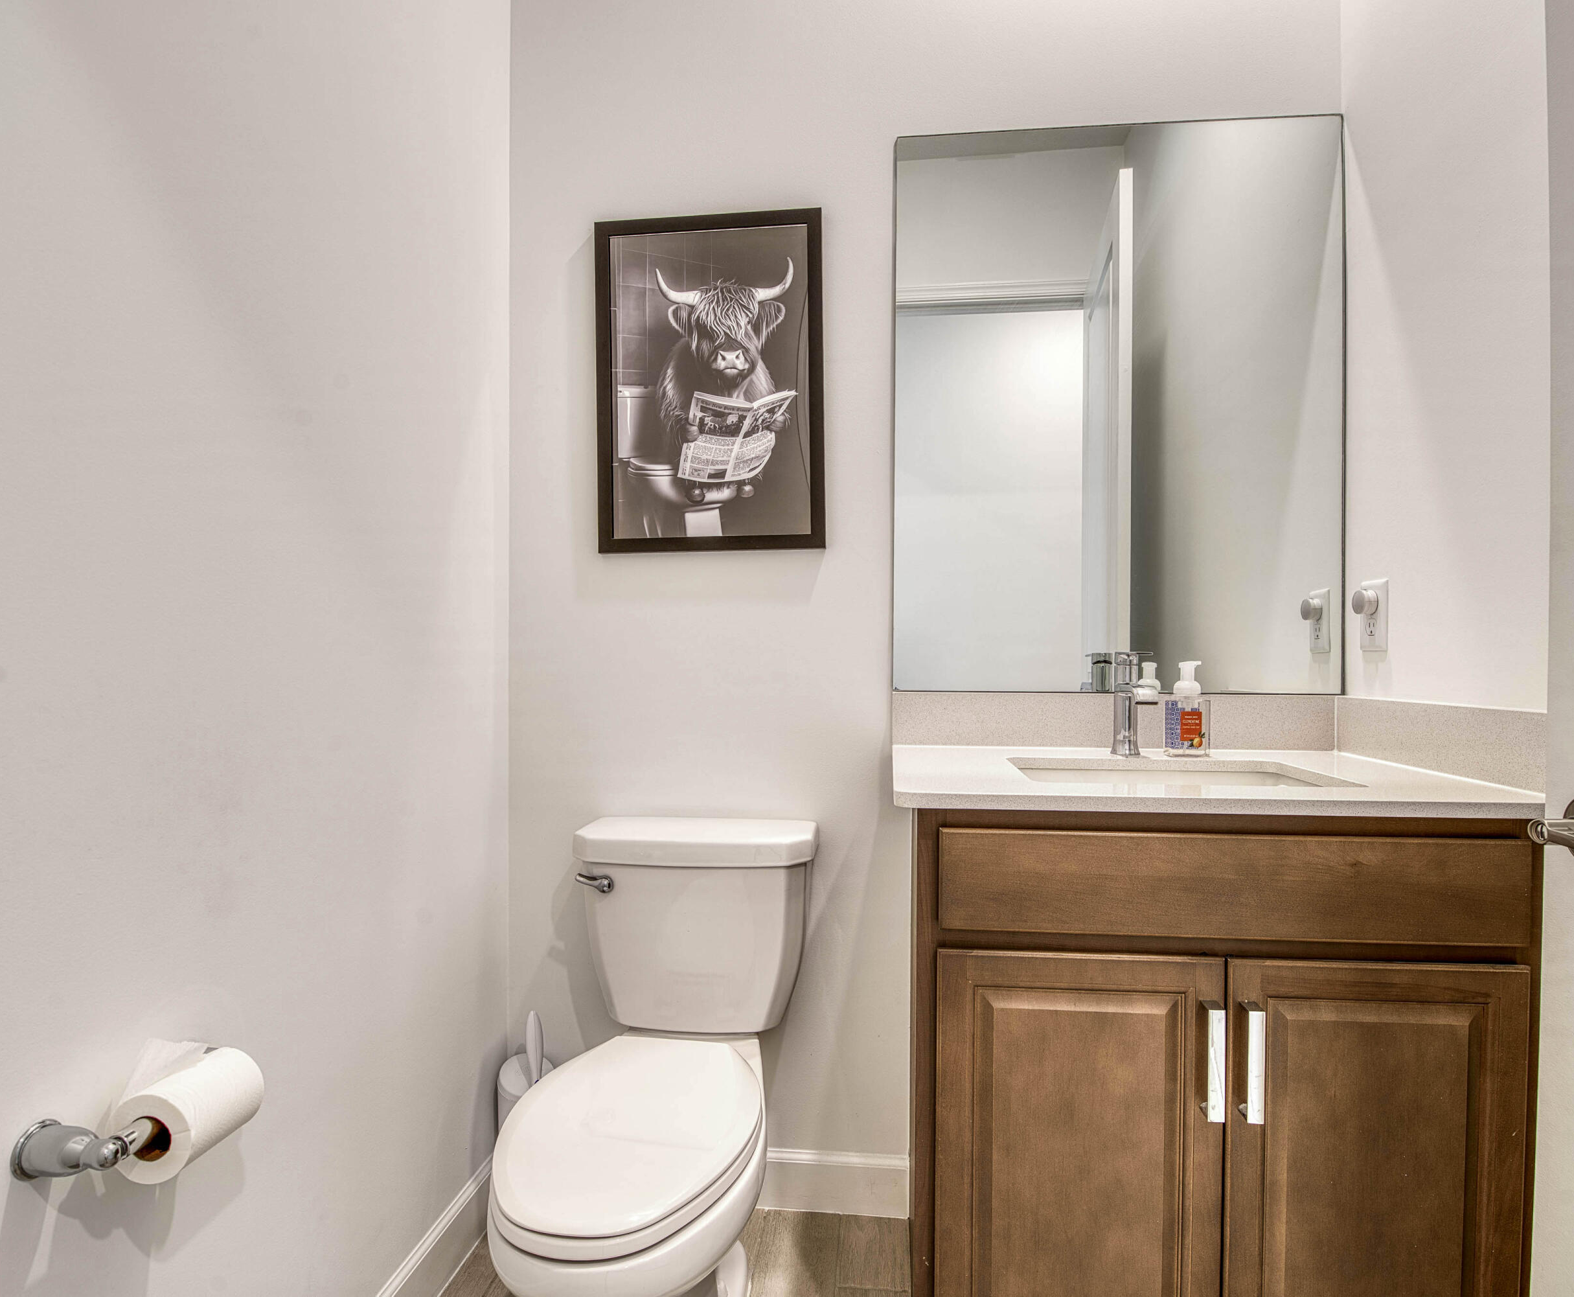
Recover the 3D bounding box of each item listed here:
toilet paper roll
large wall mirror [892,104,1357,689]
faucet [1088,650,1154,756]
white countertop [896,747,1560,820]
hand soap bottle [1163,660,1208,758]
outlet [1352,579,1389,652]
[{"bbox_3d":[-0.589,0.458,0.801,0.086,0.086,0.094,0,0,6],"label":"toilet paper roll"},{"bbox_3d":[0.608,-0.446,1.509,0.813,1.058,0.012,0,0,6],"label":"large wall mirror"},{"bbox_3d":[0.580,0.095,1.358,0.051,0.176,0.128,0,0,6],"label":"faucet"},{"bbox_3d":[0.576,0.193,1.248,0.814,0.021,0.540,0,0,6],"label":"white countertop"},{"bbox_3d":[0.688,0.104,1.388,0.064,0.159,0.056,0,0,0],"label":"hand soap bottle"},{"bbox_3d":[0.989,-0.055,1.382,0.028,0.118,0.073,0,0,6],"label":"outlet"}]

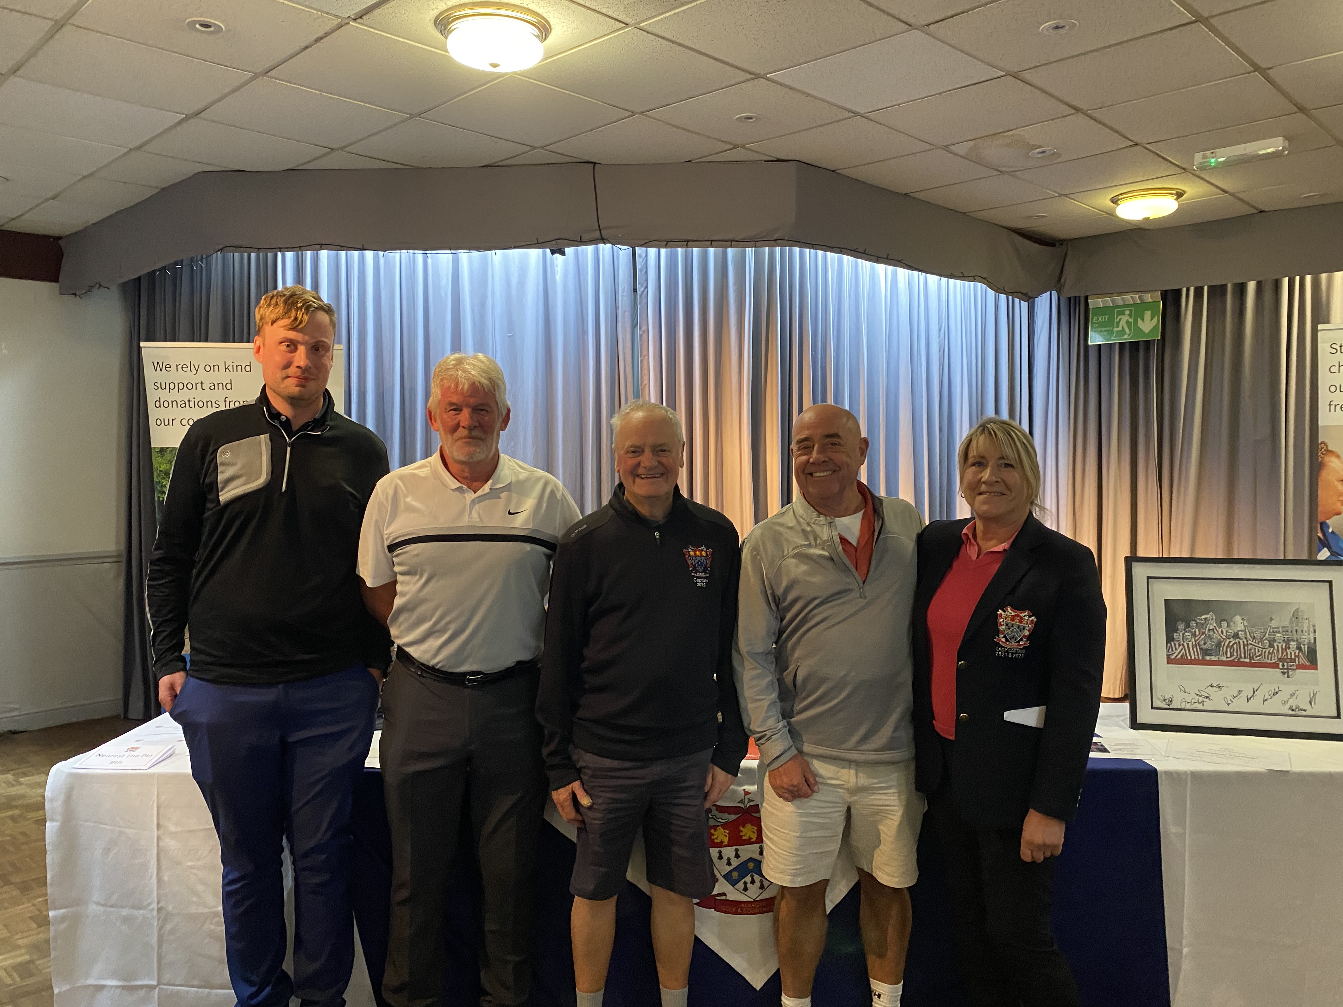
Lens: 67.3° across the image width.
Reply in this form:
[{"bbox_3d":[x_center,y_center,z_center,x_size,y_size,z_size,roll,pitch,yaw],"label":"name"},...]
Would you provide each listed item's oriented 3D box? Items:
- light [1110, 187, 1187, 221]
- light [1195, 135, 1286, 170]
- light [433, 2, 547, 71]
[{"bbox_3d":[2.443,-1.519,5.176,0.350,0.122,0.350,3,5,44],"label":"light"},{"bbox_3d":[2.453,-1.500,4.347,0.345,0.063,0.088,3,5,44],"label":"light"},{"bbox_3d":[-0.530,-1.366,3.015,0.348,0.126,0.348,0,3,0],"label":"light"}]

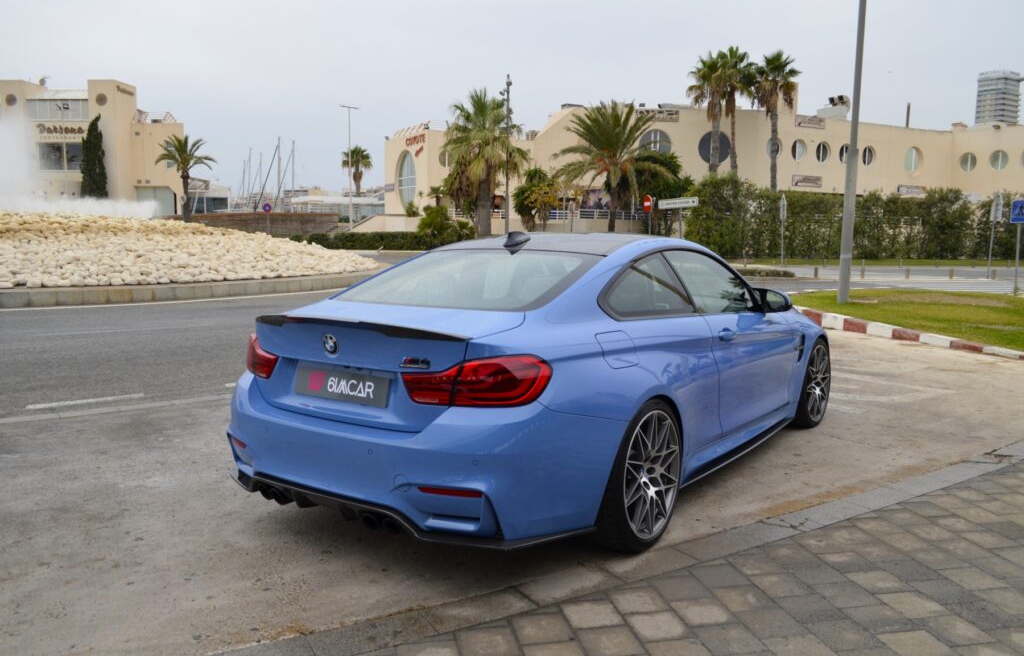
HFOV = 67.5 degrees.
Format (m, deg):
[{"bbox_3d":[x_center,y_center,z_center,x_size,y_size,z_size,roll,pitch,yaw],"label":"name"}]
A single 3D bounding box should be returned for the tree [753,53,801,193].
[{"bbox_3d":[18.500,-12.400,54.000,3.380,13.960,3.380,1,6,0],"label":"tree"}]

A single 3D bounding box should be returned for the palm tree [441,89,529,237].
[{"bbox_3d":[-1.520,-8.370,41.000,4.710,8.630,4.710,1,6,0],"label":"palm tree"}]

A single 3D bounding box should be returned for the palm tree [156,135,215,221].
[{"bbox_3d":[-23.080,-9.840,54.000,4.230,7.300,4.230,1,6,0],"label":"palm tree"}]

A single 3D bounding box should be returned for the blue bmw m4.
[{"bbox_3d":[0.603,0.101,4.785,1.920,1.383,4.670,5,8,35],"label":"blue bmw m4"}]

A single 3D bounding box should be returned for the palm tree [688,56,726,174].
[{"bbox_3d":[13.590,-12.110,53.000,2.900,13.570,2.900,1,6,0],"label":"palm tree"}]

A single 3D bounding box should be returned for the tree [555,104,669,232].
[{"bbox_3d":[5.580,-8.430,43.000,6.730,8.340,6.730,1,6,0],"label":"tree"}]

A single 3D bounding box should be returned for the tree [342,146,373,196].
[{"bbox_3d":[-16.530,-14.680,82.000,3.320,9.500,3.320,1,6,0],"label":"tree"}]

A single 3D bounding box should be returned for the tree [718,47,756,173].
[{"bbox_3d":[16.110,-12.700,55.000,2.870,14.360,2.870,1,6,0],"label":"tree"}]

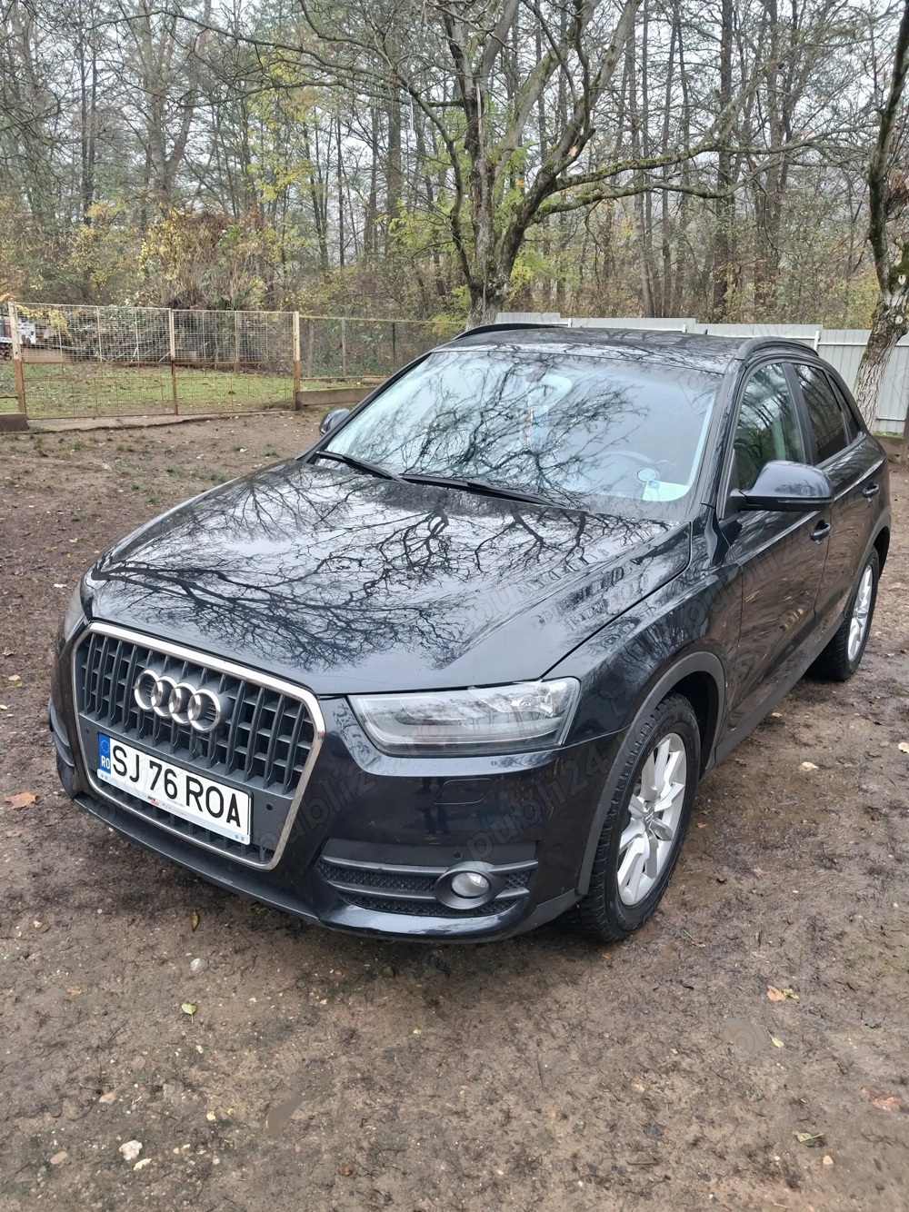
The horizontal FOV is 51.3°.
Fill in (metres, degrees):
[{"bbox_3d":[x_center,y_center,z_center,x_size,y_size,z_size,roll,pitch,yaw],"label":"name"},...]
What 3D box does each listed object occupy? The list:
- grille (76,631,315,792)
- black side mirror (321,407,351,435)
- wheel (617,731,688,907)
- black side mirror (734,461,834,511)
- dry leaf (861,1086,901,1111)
[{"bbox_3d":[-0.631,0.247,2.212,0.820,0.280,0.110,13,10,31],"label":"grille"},{"bbox_3d":[-0.455,-0.715,3.839,0.255,0.150,0.155,13,19,31],"label":"black side mirror"},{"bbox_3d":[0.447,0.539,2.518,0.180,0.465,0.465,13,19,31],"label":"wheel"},{"bbox_3d":[1.020,-0.374,2.915,0.255,0.150,0.155,13,19,31],"label":"black side mirror"},{"bbox_3d":[0.913,1.050,2.026,0.079,0.018,0.056,13,19,32],"label":"dry leaf"}]

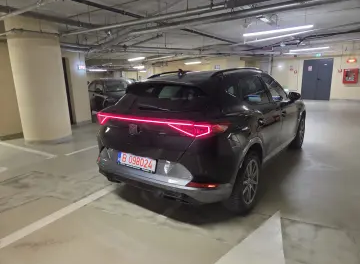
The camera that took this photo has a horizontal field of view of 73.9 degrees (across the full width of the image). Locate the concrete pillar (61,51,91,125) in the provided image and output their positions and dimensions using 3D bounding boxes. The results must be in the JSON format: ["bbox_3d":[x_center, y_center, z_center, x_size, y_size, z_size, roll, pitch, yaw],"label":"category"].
[{"bbox_3d":[-3.526,-1.646,8.099,0.500,2.750,0.620,7,15,35],"label":"concrete pillar"}]

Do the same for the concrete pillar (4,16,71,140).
[{"bbox_3d":[-3.366,-1.256,5.775,1.060,2.950,1.060,7,15,35],"label":"concrete pillar"}]

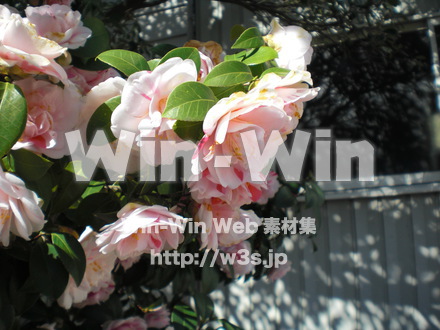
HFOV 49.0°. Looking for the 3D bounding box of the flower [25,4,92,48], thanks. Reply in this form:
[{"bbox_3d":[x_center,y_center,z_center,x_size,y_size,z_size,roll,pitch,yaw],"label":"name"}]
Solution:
[{"bbox_3d":[-0.232,-0.196,0.690,0.095,0.070,0.065,-5,22,-13],"label":"flower"}]

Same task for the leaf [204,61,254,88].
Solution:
[{"bbox_3d":[0.011,-0.110,0.580,0.060,0.034,0.014,-11,-38,-18],"label":"leaf"}]

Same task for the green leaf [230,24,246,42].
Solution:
[{"bbox_3d":[0.029,-0.181,0.680,0.045,0.034,0.013,30,-23,14],"label":"green leaf"}]

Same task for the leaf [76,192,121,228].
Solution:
[{"bbox_3d":[-0.156,0.058,0.620,0.062,0.043,0.017,-19,-37,-7],"label":"leaf"}]

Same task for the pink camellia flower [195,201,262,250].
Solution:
[{"bbox_3d":[0.009,0.071,0.580,0.080,0.055,0.075,-5,-55,25],"label":"pink camellia flower"}]

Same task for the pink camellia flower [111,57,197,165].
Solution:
[{"bbox_3d":[-0.073,-0.060,0.530,0.095,0.112,0.070,2,8,-12],"label":"pink camellia flower"}]

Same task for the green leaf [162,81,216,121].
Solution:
[{"bbox_3d":[-0.037,-0.078,0.600,0.072,0.047,0.017,-13,-28,-14],"label":"green leaf"}]

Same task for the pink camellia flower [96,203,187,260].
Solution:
[{"bbox_3d":[-0.091,0.077,0.560,0.102,0.060,0.085,-1,-35,7],"label":"pink camellia flower"}]

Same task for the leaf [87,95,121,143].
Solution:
[{"bbox_3d":[-0.129,-0.051,0.540,0.036,0.060,0.018,21,-16,6],"label":"leaf"}]

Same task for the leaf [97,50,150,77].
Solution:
[{"bbox_3d":[-0.113,-0.119,0.570,0.067,0.035,0.014,21,-42,-12],"label":"leaf"}]

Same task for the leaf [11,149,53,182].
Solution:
[{"bbox_3d":[-0.228,0.001,0.580,0.062,0.042,0.015,18,-37,6],"label":"leaf"}]

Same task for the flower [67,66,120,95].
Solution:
[{"bbox_3d":[-0.168,-0.106,0.630,0.078,0.055,0.050,-1,6,3],"label":"flower"}]

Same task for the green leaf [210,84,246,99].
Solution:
[{"bbox_3d":[0.009,-0.089,0.590,0.058,0.013,0.032,-25,42,-18],"label":"green leaf"}]

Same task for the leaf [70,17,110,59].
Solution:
[{"bbox_3d":[-0.204,-0.196,0.750,0.050,0.075,0.015,34,-21,0],"label":"leaf"}]

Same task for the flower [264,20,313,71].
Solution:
[{"bbox_3d":[0.087,-0.155,0.620,0.055,0.064,0.064,2,-10,-18],"label":"flower"}]

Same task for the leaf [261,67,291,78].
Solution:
[{"bbox_3d":[0.074,-0.118,0.630,0.055,0.034,0.015,-7,-49,-8],"label":"leaf"}]

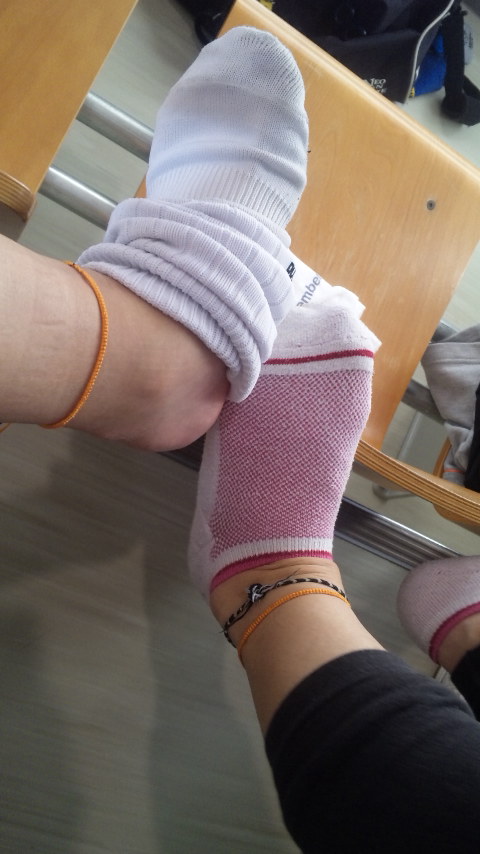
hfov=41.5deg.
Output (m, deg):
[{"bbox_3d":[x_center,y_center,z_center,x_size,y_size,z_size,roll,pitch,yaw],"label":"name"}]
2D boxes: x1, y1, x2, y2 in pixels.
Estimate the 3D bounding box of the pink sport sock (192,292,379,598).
[{"bbox_3d":[0.025,0.011,0.395,0.090,0.080,0.217,20,73,-16],"label":"pink sport sock"}]

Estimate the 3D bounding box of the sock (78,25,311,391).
[{"bbox_3d":[-0.023,-0.119,0.370,0.095,0.095,0.195,34,69,-57],"label":"sock"}]

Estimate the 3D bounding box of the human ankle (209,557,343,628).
[{"bbox_3d":[0.023,0.103,0.385,0.066,0.075,0.045,-14,58,-25],"label":"human ankle"}]

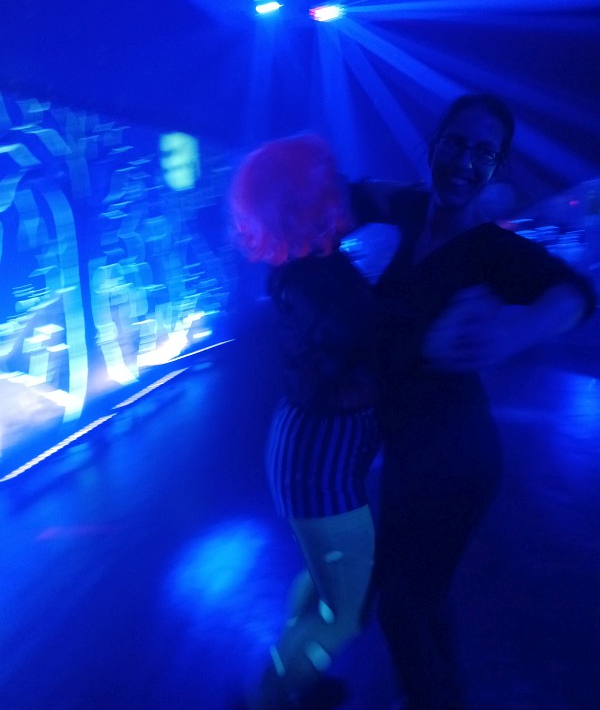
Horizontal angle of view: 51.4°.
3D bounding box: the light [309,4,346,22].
[{"bbox_3d":[0.187,-2.419,4.400,0.240,0.120,0.170,-2,14,-8],"label":"light"}]

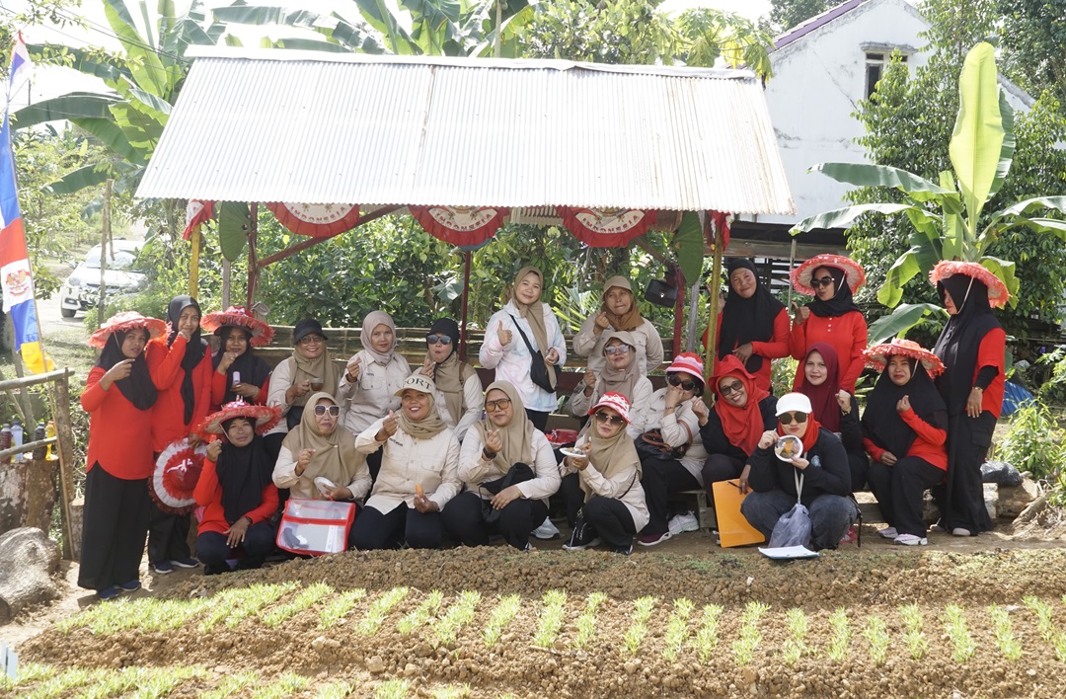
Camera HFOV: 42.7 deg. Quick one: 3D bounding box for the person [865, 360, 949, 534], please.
[{"bbox_3d":[2.216,0.580,8.120,0.500,1.190,0.620,3,3,33],"label":"person"}]

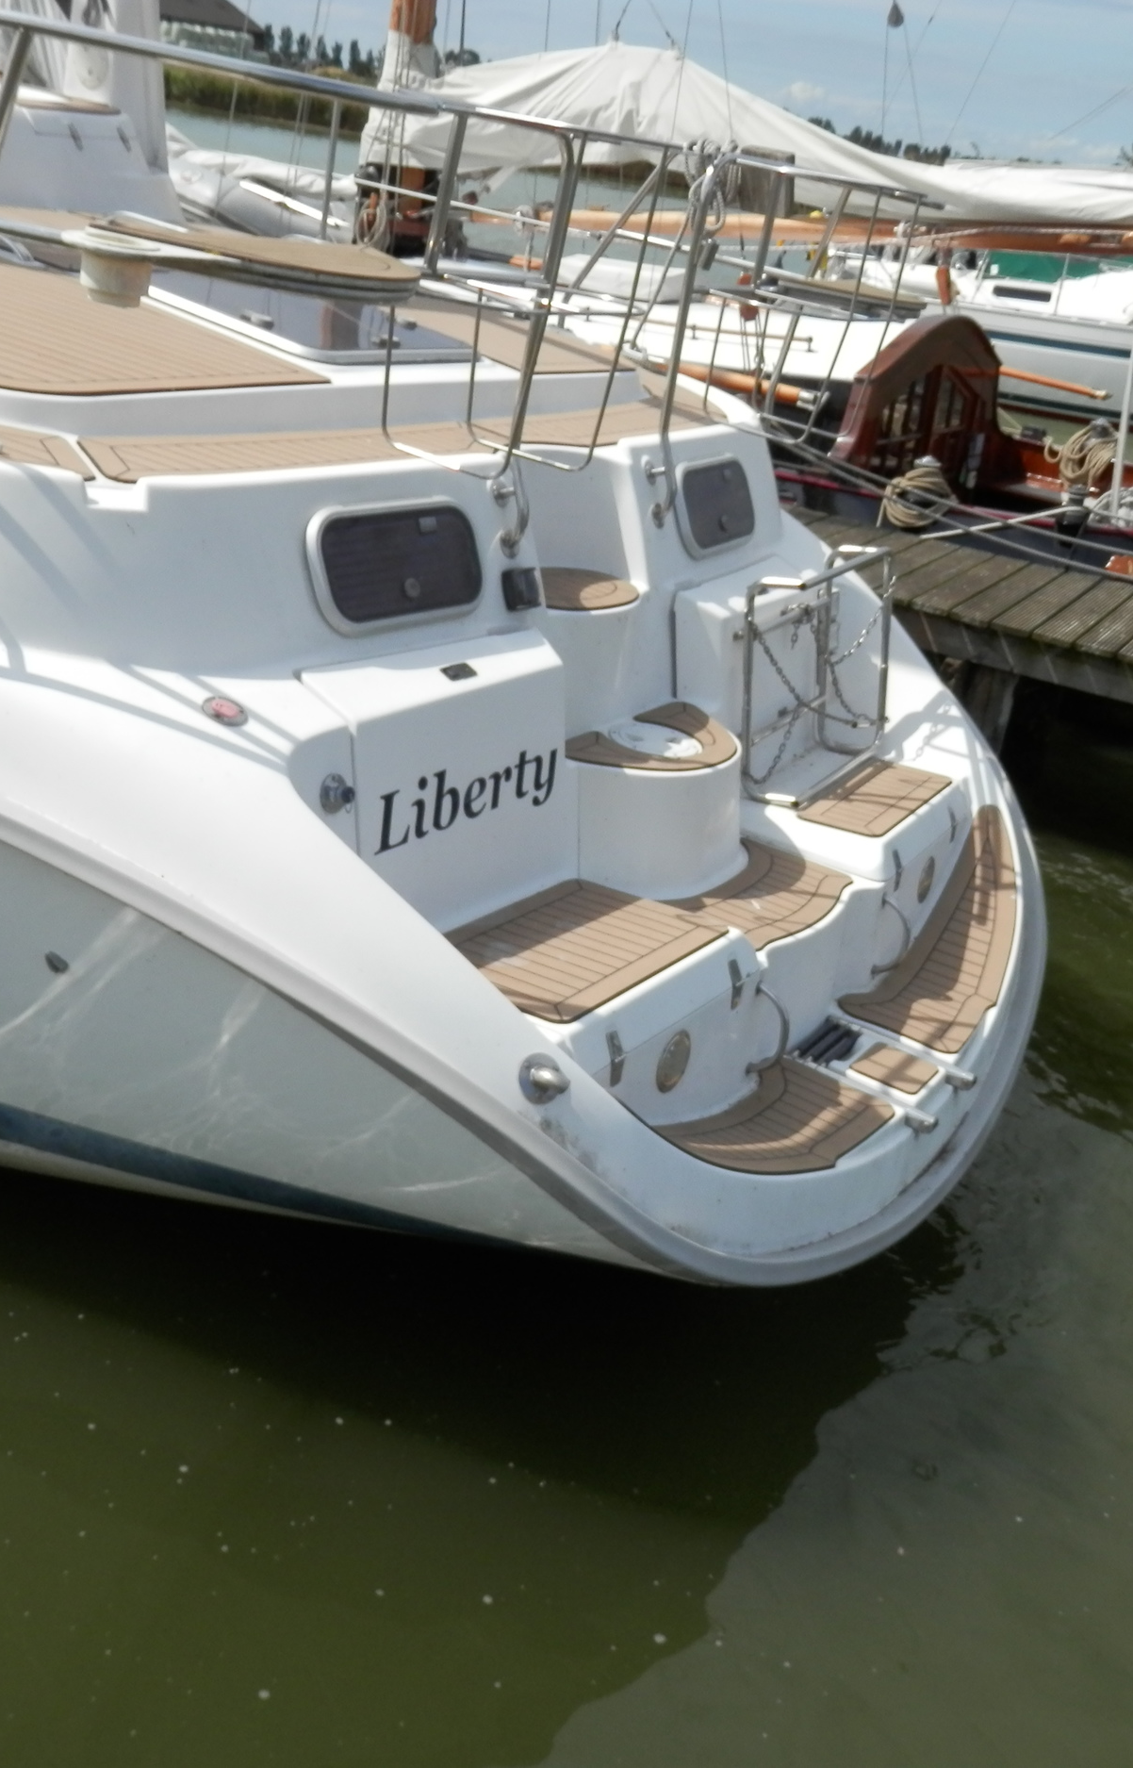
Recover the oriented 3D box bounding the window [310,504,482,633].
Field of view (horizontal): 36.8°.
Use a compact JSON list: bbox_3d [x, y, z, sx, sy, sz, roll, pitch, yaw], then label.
[{"bbox_3d":[-0.341,-0.639,3.424,0.050,0.245,0.462,-2,13,42],"label":"window"}]

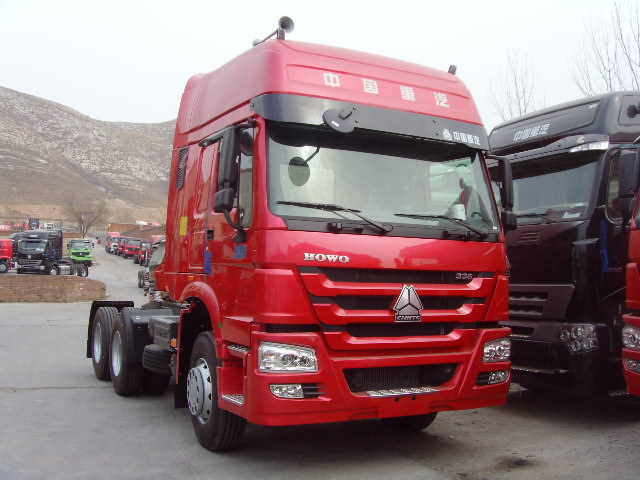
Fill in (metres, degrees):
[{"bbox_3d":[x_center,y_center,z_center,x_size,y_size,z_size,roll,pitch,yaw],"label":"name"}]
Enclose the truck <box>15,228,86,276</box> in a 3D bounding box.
[{"bbox_3d":[-22.297,1.220,60.759,2.500,3.855,6.900,1,-3,12],"label":"truck"}]

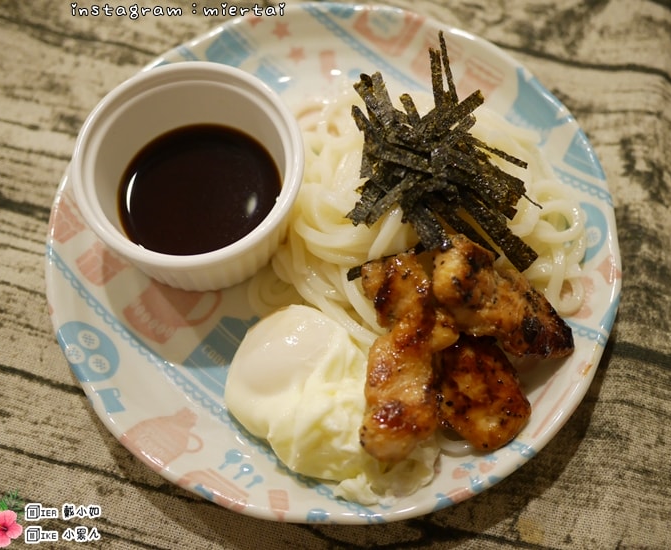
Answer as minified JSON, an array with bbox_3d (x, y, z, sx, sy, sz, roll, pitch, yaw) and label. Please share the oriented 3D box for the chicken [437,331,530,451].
[{"bbox_3d":[0.054,0.042,0.312,0.035,0.020,0.044,-6,69,-2],"label":"chicken"}]

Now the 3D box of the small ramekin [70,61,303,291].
[{"bbox_3d":[-0.055,-0.035,0.336,0.087,0.044,0.087,0,69,0],"label":"small ramekin"}]

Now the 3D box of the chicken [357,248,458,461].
[{"bbox_3d":[0.026,0.030,0.310,0.033,0.027,0.074,1,69,0],"label":"chicken"}]

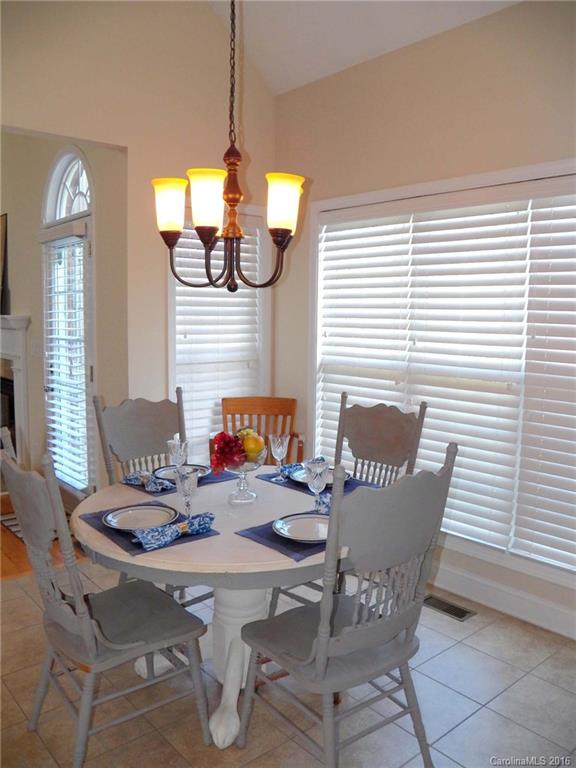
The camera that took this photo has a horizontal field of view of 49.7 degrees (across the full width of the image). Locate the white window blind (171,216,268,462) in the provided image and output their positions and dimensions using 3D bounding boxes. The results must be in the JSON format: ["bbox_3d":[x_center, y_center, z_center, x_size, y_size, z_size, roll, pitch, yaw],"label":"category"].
[{"bbox_3d":[-0.450,-0.208,4.061,0.690,1.730,0.070,-5,9,-39],"label":"white window blind"}]

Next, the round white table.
[{"bbox_3d":[-0.205,0.840,2.481,1.230,0.750,1.230,1,7,0],"label":"round white table"}]

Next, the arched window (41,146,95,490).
[{"bbox_3d":[-1.570,-0.356,4.411,0.110,2.450,0.920,-5,9,-42],"label":"arched window"}]

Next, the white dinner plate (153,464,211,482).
[{"bbox_3d":[-0.481,0.405,2.812,0.265,0.025,0.265,1,7,0],"label":"white dinner plate"}]

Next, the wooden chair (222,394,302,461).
[{"bbox_3d":[-0.177,0.599,3.695,0.560,0.950,0.550,1,7,-2],"label":"wooden chair"}]

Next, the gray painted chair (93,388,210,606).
[{"bbox_3d":[-0.532,0.617,2.803,0.485,1.110,0.550,-5,9,-42],"label":"gray painted chair"}]

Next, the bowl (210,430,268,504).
[{"bbox_3d":[-0.190,0.325,2.495,0.220,0.275,0.210,1,7,0],"label":"bowl"}]

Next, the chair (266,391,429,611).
[{"bbox_3d":[0.256,0.632,2.768,0.485,1.110,0.550,7,9,41],"label":"chair"}]

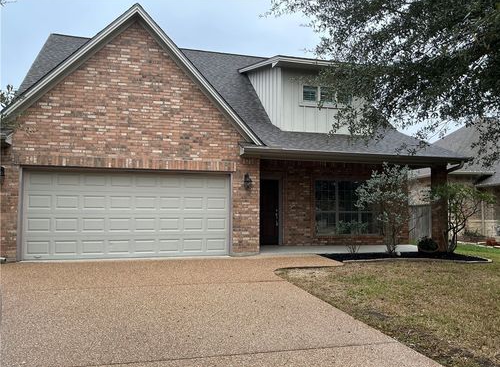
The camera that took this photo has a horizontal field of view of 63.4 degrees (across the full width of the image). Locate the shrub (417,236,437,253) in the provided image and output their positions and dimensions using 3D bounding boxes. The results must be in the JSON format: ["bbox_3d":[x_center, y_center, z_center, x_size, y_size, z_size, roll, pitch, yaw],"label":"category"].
[{"bbox_3d":[5.359,1.842,12.209,0.580,0.460,0.560,1,-2,-16],"label":"shrub"}]

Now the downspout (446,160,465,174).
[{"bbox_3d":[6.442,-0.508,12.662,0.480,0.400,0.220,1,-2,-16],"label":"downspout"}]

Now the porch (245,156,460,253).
[{"bbox_3d":[2.984,0.676,12.537,6.350,2.680,2.100,1,-2,-16],"label":"porch"}]

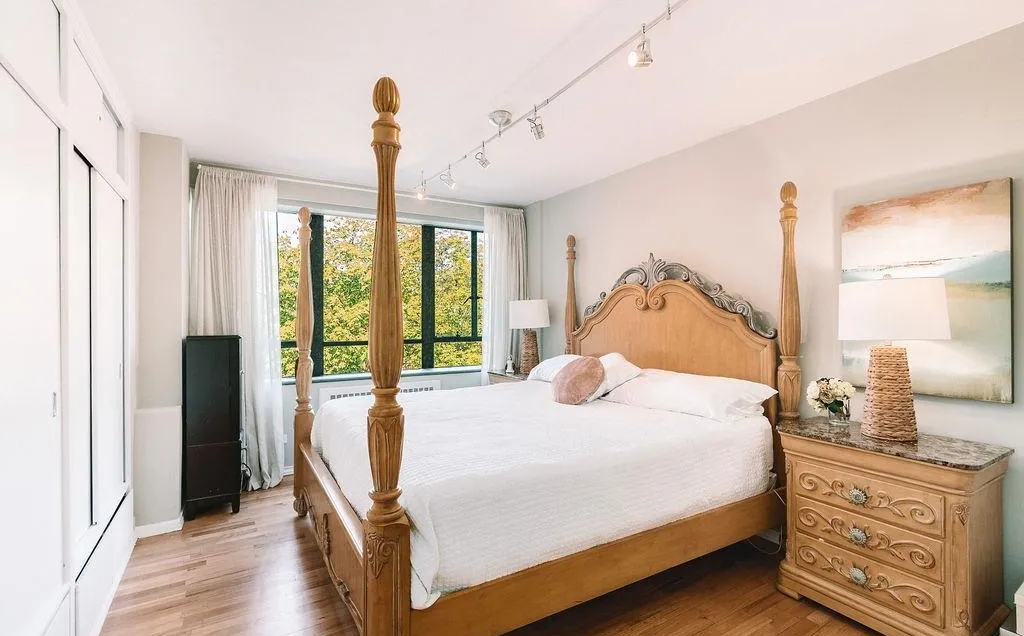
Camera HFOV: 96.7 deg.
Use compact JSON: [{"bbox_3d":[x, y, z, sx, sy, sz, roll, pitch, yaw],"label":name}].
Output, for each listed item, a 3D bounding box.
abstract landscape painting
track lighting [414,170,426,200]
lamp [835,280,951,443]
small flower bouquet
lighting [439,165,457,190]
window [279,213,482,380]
[{"bbox_3d":[1.922,-0.112,2.153,0.038,0.925,0.610,0,0,-32],"label":"abstract landscape painting"},{"bbox_3d":[-0.736,-1.065,3.660,0.100,0.210,0.110,0,0,0],"label":"track lighting"},{"bbox_3d":[1.724,0.176,2.078,0.385,0.745,0.385,0,0,-32],"label":"lamp"},{"bbox_3d":[1.635,0.427,2.330,0.190,0.245,0.205,0,0,-32],"label":"small flower bouquet"},{"bbox_3d":[-0.462,-1.015,3.290,0.120,0.170,0.090,0,0,-21],"label":"lighting"},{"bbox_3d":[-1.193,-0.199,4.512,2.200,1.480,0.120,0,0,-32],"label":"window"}]

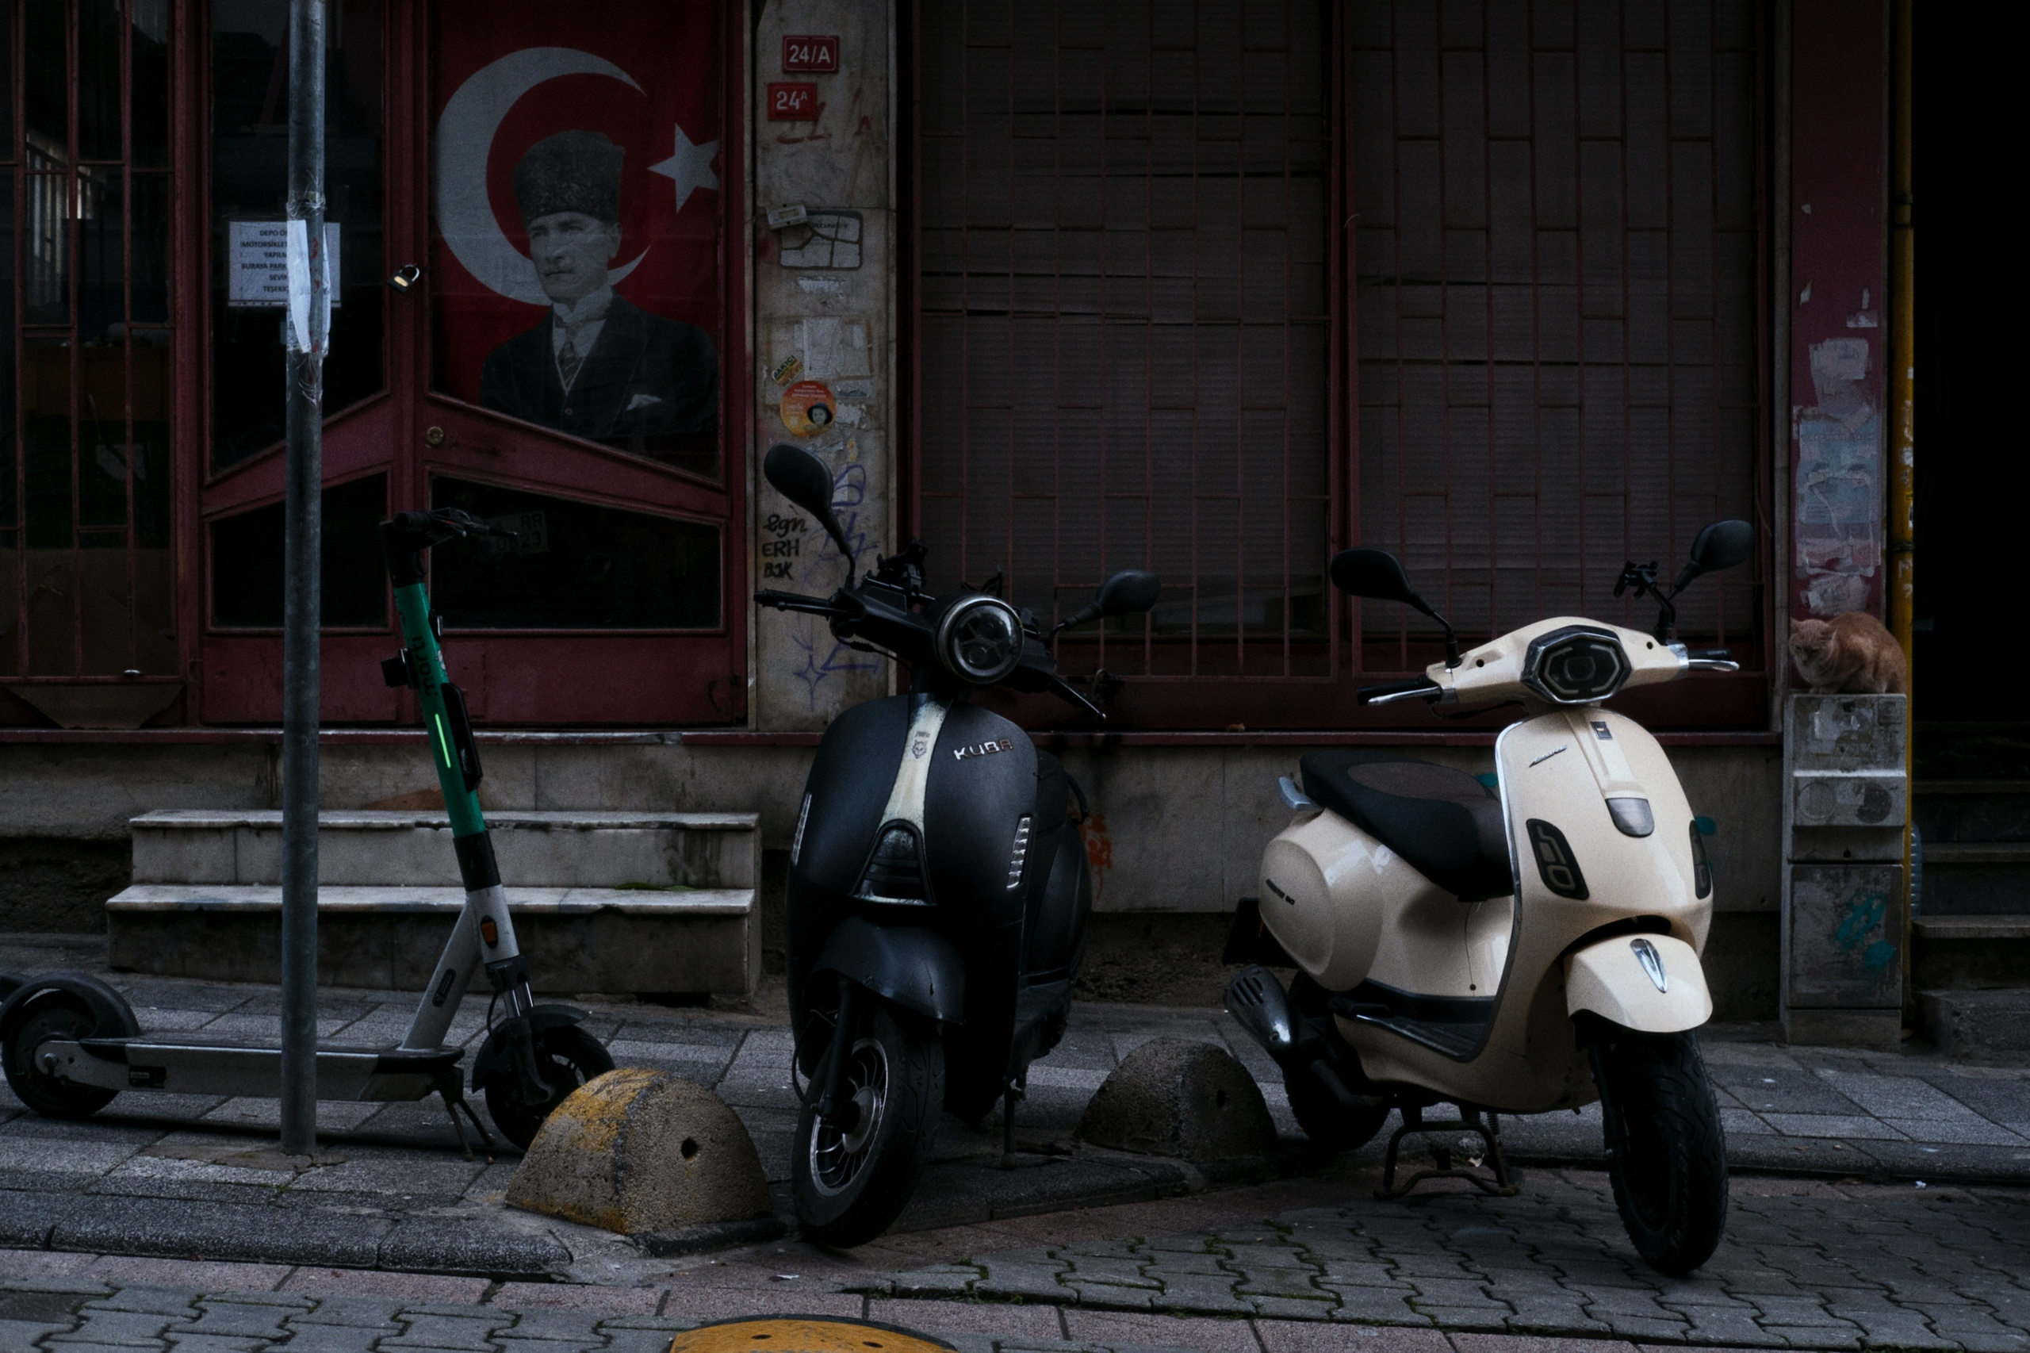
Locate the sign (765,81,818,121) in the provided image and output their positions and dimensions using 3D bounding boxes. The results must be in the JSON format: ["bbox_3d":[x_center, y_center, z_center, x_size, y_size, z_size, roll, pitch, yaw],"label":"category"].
[{"bbox_3d":[-0.574,-1.486,7.730,0.125,0.095,0.012,0,2,0],"label":"sign"}]

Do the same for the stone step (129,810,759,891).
[{"bbox_3d":[-1.439,0.450,7.630,1.570,0.170,0.250,0,2,0],"label":"stone step"}]

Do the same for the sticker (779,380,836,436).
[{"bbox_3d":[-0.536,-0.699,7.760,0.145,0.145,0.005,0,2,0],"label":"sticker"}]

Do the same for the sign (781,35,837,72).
[{"bbox_3d":[-0.526,-1.610,7.730,0.143,0.095,0.012,0,2,0],"label":"sign"}]

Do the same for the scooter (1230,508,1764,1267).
[{"bbox_3d":[0.895,0.372,5.900,0.800,1.300,1.800,-1,2,-21],"label":"scooter"}]

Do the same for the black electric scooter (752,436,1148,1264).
[{"bbox_3d":[-0.050,0.265,5.800,0.740,1.350,1.800,4,2,9],"label":"black electric scooter"}]

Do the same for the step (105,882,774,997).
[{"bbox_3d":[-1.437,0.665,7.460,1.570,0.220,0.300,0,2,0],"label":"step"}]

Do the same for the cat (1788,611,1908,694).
[{"bbox_3d":[2.146,-0.061,7.680,0.340,0.210,0.190,-1,2,-35],"label":"cat"}]

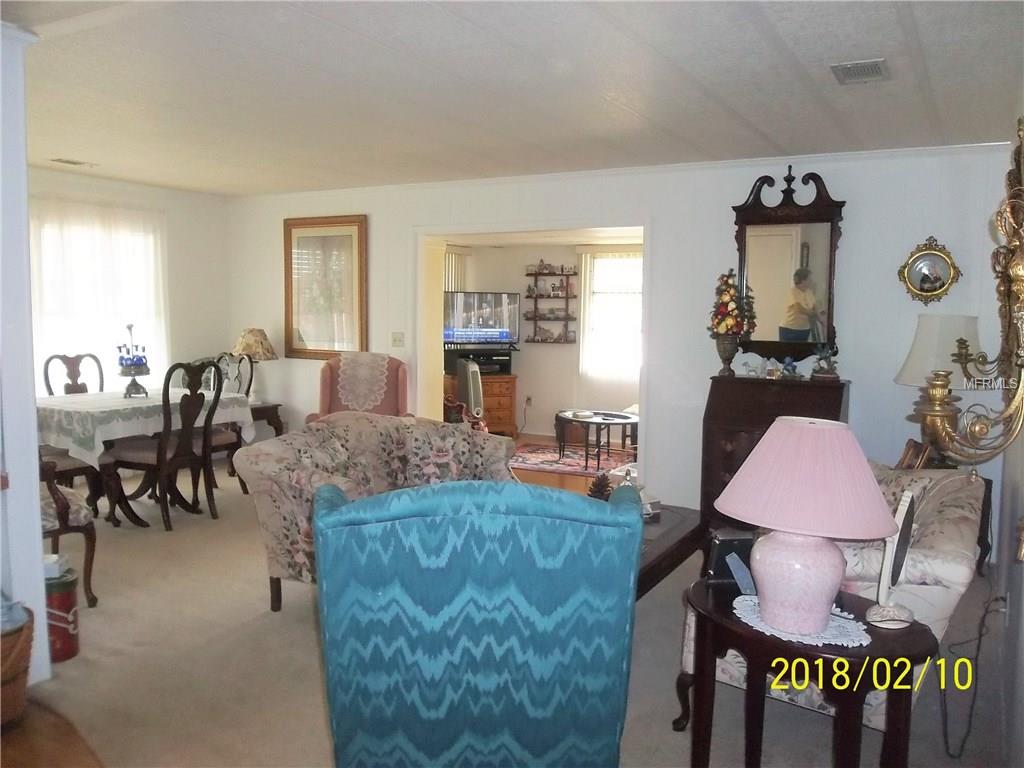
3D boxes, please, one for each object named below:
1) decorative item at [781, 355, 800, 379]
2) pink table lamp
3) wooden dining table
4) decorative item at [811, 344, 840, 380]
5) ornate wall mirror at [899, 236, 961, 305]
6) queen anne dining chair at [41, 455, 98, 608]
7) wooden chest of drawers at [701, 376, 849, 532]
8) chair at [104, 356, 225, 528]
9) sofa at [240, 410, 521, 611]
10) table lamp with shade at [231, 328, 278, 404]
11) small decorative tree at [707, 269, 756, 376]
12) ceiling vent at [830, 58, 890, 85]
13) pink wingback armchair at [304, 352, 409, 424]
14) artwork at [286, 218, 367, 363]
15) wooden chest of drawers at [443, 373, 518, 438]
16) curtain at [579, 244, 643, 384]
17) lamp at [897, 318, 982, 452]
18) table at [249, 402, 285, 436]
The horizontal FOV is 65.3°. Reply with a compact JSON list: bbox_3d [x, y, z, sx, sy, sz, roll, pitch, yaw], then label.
[{"bbox_3d":[1.739,-0.104,4.985,0.100,0.130,0.080,4,6,30],"label":"decorative item"},{"bbox_3d":[0.741,0.351,2.038,0.445,0.528,0.445,4,6,30],"label":"pink table lamp"},{"bbox_3d":[-2.530,0.471,5.359,0.970,0.770,1.100,4,6,33],"label":"wooden dining table"},{"bbox_3d":[1.910,-0.127,4.858,0.160,0.220,0.110,4,6,30],"label":"decorative item"},{"bbox_3d":[2.435,-0.664,4.672,0.335,0.410,0.060,4,6,30],"label":"ornate wall mirror"},{"bbox_3d":[-2.361,0.538,3.746,0.580,1.020,0.600,6,7,43],"label":"queen anne dining chair"},{"bbox_3d":[1.621,0.482,5.011,0.860,1.010,0.450,4,6,30],"label":"wooden chest of drawers"},{"bbox_3d":[-2.251,0.381,5.275,0.550,1.050,0.550,4,6,30],"label":"chair"},{"bbox_3d":[-0.589,0.596,4.044,0.820,0.900,1.430,3,6,26],"label":"sofa"},{"bbox_3d":[-2.334,-0.149,7.213,0.420,0.660,0.420,4,6,30],"label":"table lamp with shade"},{"bbox_3d":[1.440,-0.400,5.222,0.290,0.705,0.290,4,6,30],"label":"small decorative tree"},{"bbox_3d":[1.465,-1.303,3.352,0.205,0.025,0.310,4,6,30],"label":"ceiling vent"},{"bbox_3d":[-1.163,0.289,6.135,0.770,1.030,0.800,0,5,-6],"label":"pink wingback armchair"},{"bbox_3d":[-1.675,-0.846,7.106,0.992,1.279,0.040,4,6,30],"label":"artwork"},{"bbox_3d":[-0.399,0.232,8.720,0.900,0.680,0.440,0,5,-7],"label":"wooden chest of drawers"},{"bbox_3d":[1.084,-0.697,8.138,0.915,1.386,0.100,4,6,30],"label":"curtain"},{"bbox_3d":[2.272,0.039,4.251,0.425,0.795,0.425,4,6,30],"label":"lamp"},{"bbox_3d":[-2.453,0.445,7.077,0.580,0.500,0.580,4,6,30],"label":"table"}]

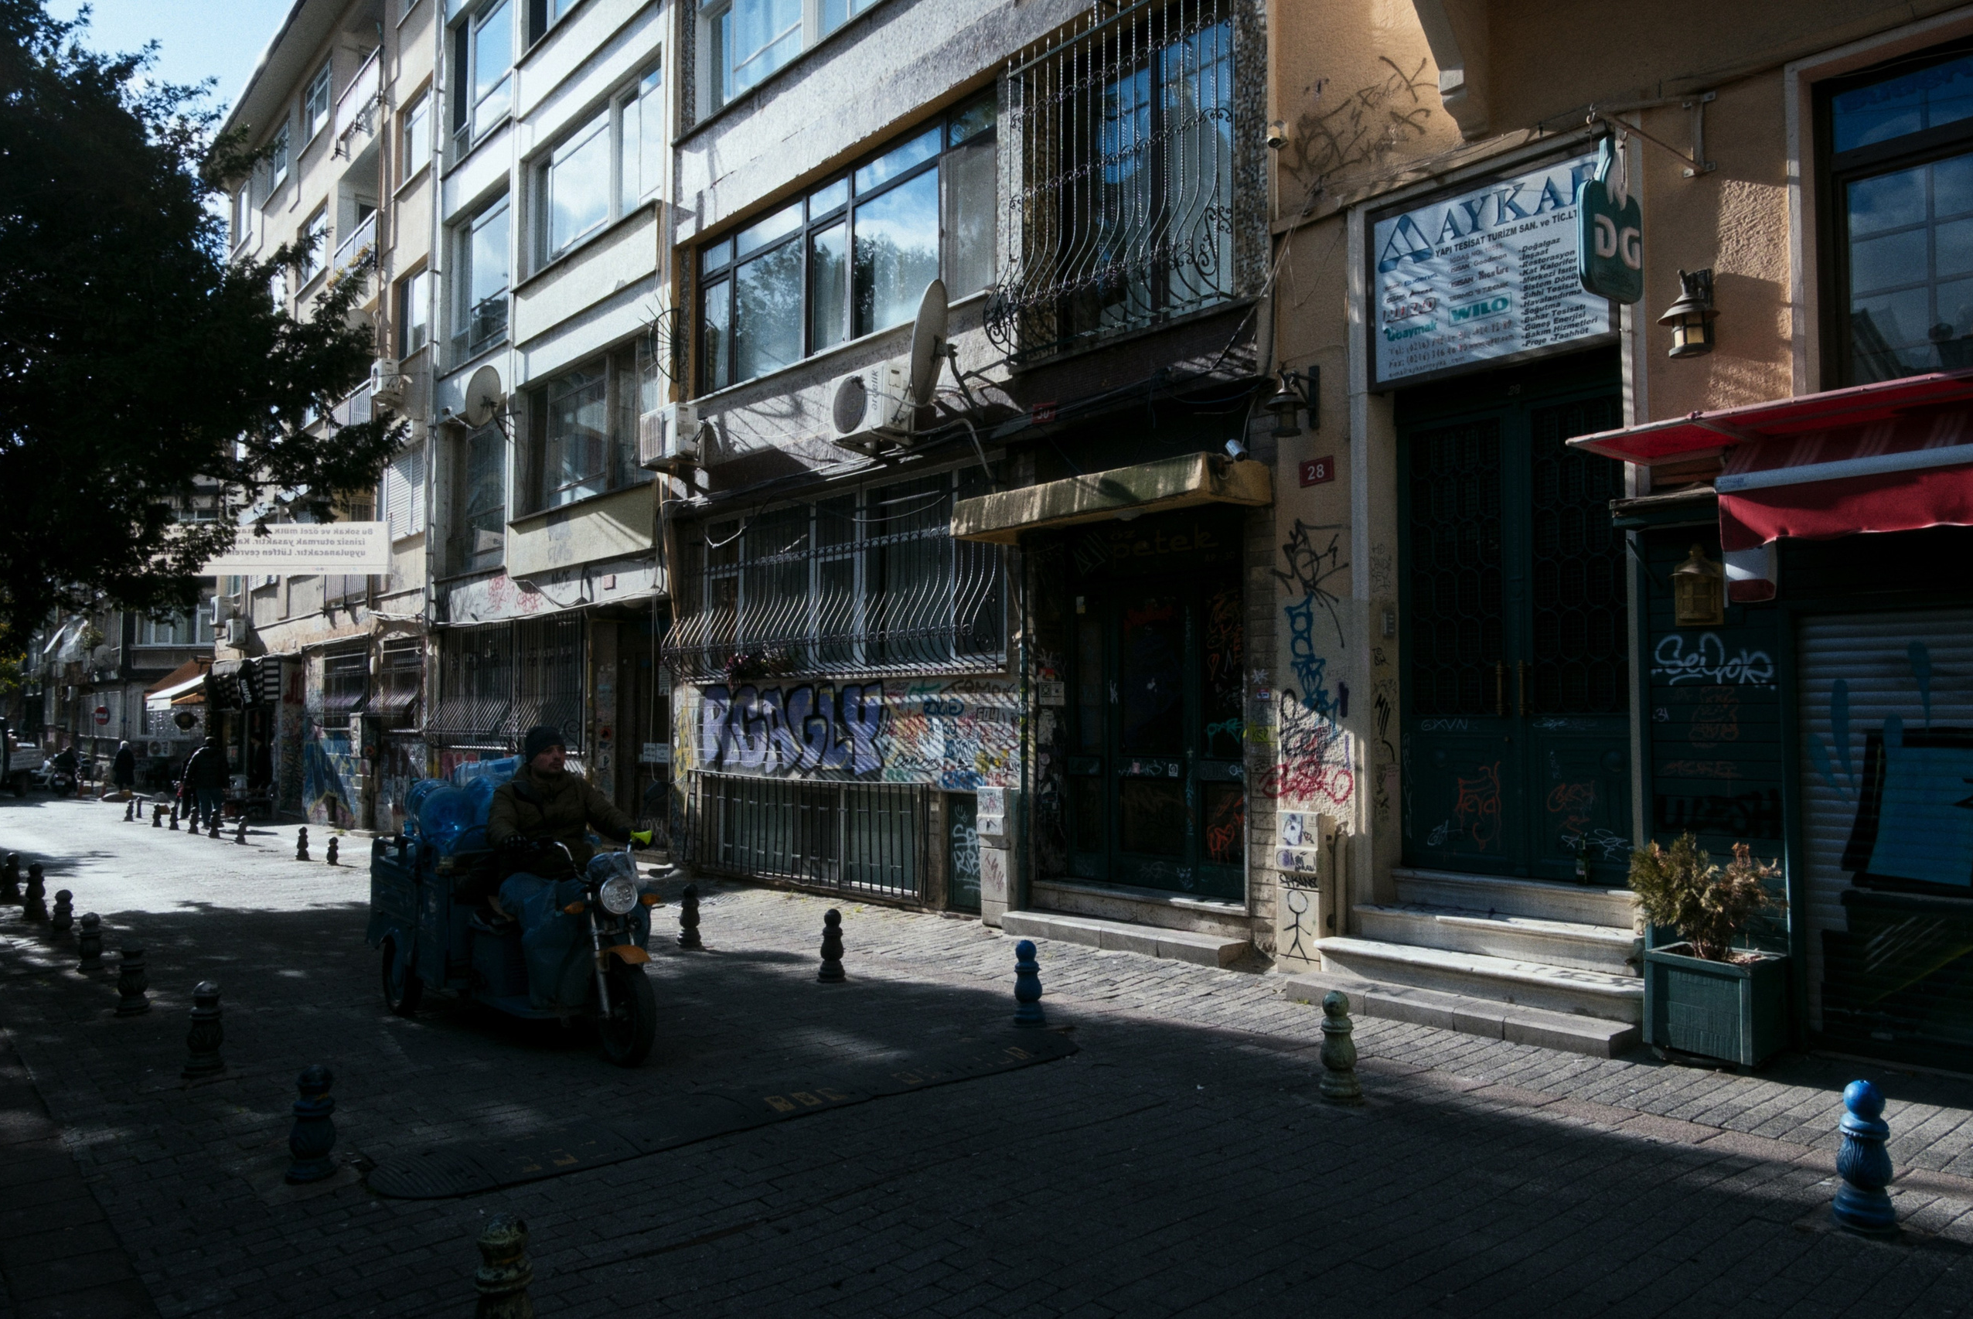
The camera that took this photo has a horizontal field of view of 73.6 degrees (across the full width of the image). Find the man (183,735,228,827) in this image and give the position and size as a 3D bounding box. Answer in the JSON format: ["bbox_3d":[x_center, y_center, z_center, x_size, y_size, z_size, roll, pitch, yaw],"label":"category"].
[{"bbox_3d":[-14.514,2.298,24.500,0.620,1.720,0.380,3,-4,-41],"label":"man"}]

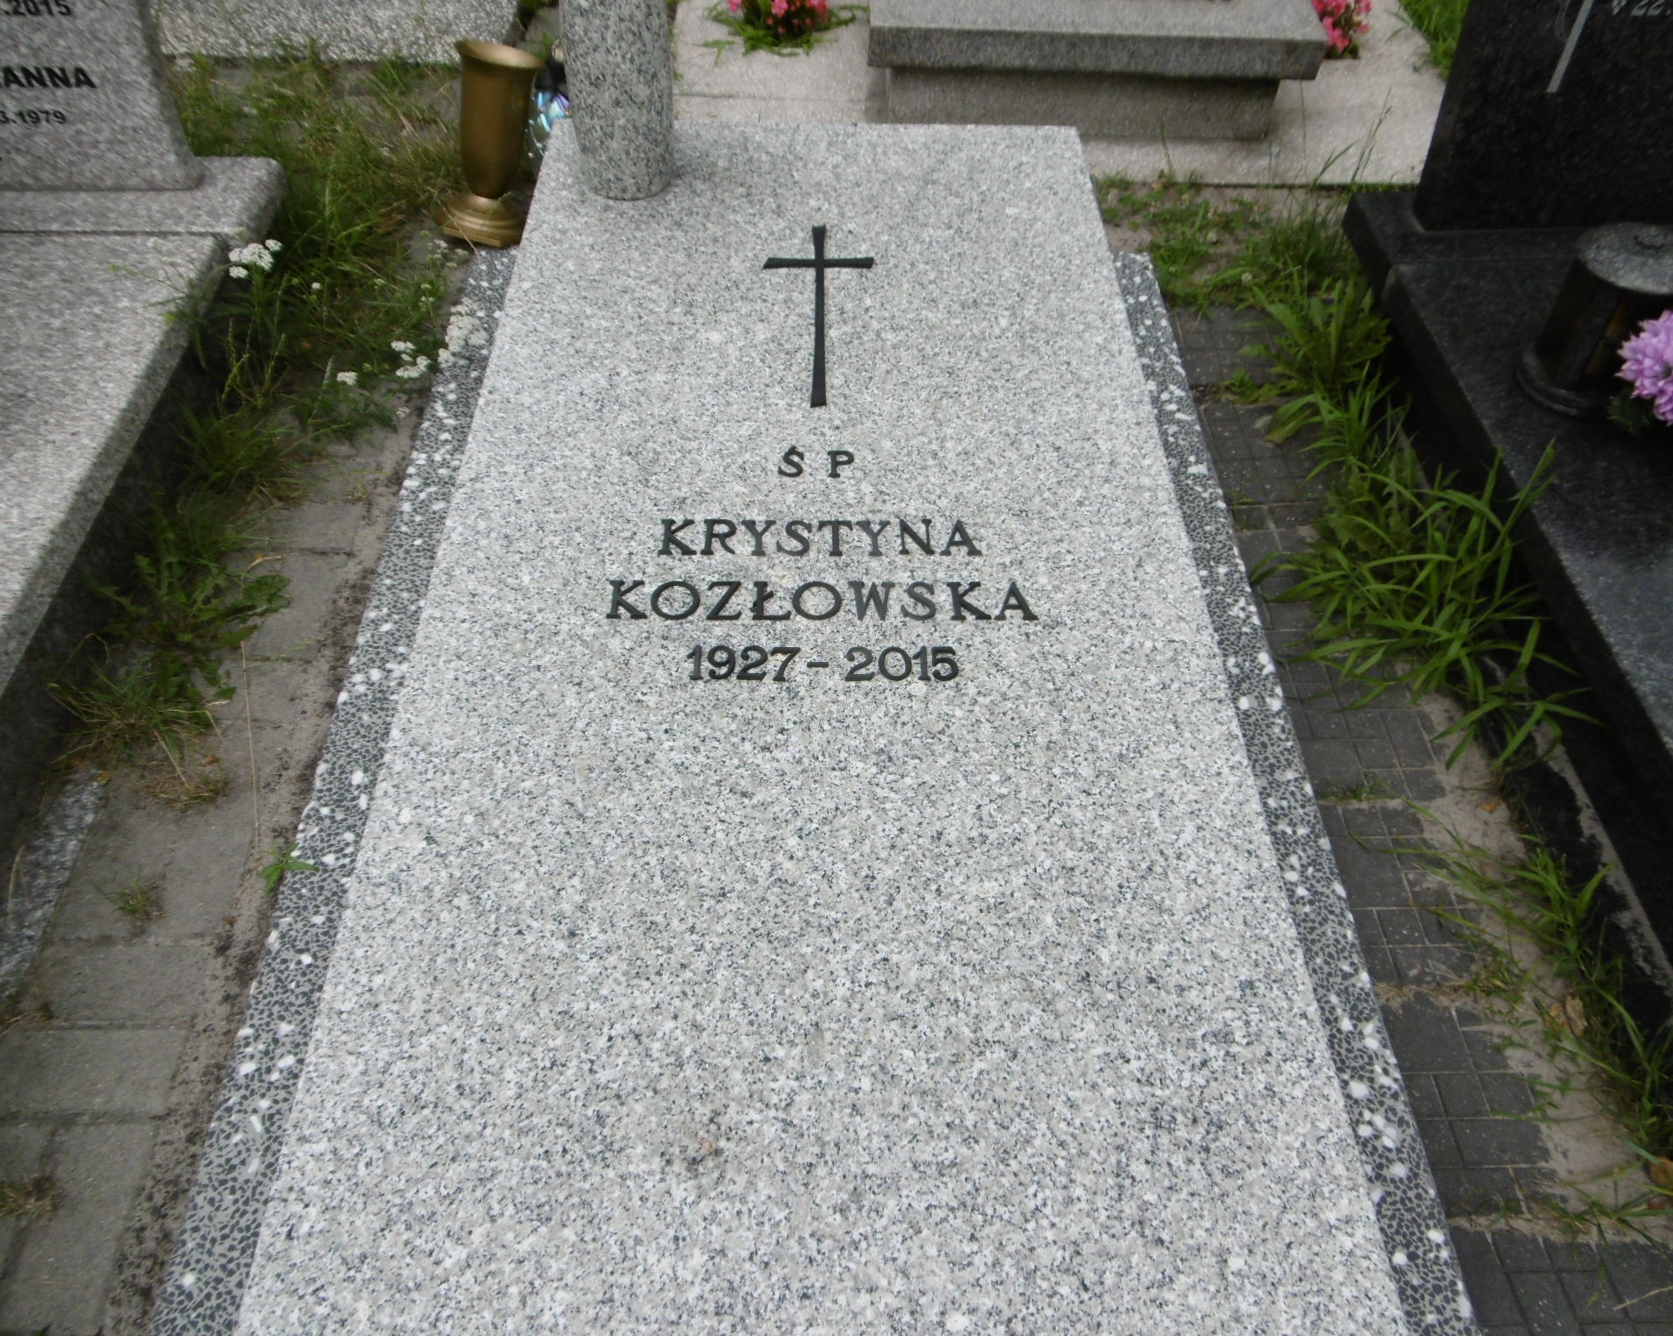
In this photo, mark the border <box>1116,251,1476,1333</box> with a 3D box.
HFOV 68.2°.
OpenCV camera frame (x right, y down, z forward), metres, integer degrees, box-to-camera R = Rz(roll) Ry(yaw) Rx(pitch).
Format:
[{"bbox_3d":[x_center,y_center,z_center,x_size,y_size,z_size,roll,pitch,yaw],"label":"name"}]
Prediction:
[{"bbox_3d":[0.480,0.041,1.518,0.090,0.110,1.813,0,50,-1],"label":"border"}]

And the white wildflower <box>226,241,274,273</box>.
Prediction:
[{"bbox_3d":[-0.836,-0.585,1.760,0.064,0.030,0.055,0,50,-1],"label":"white wildflower"}]

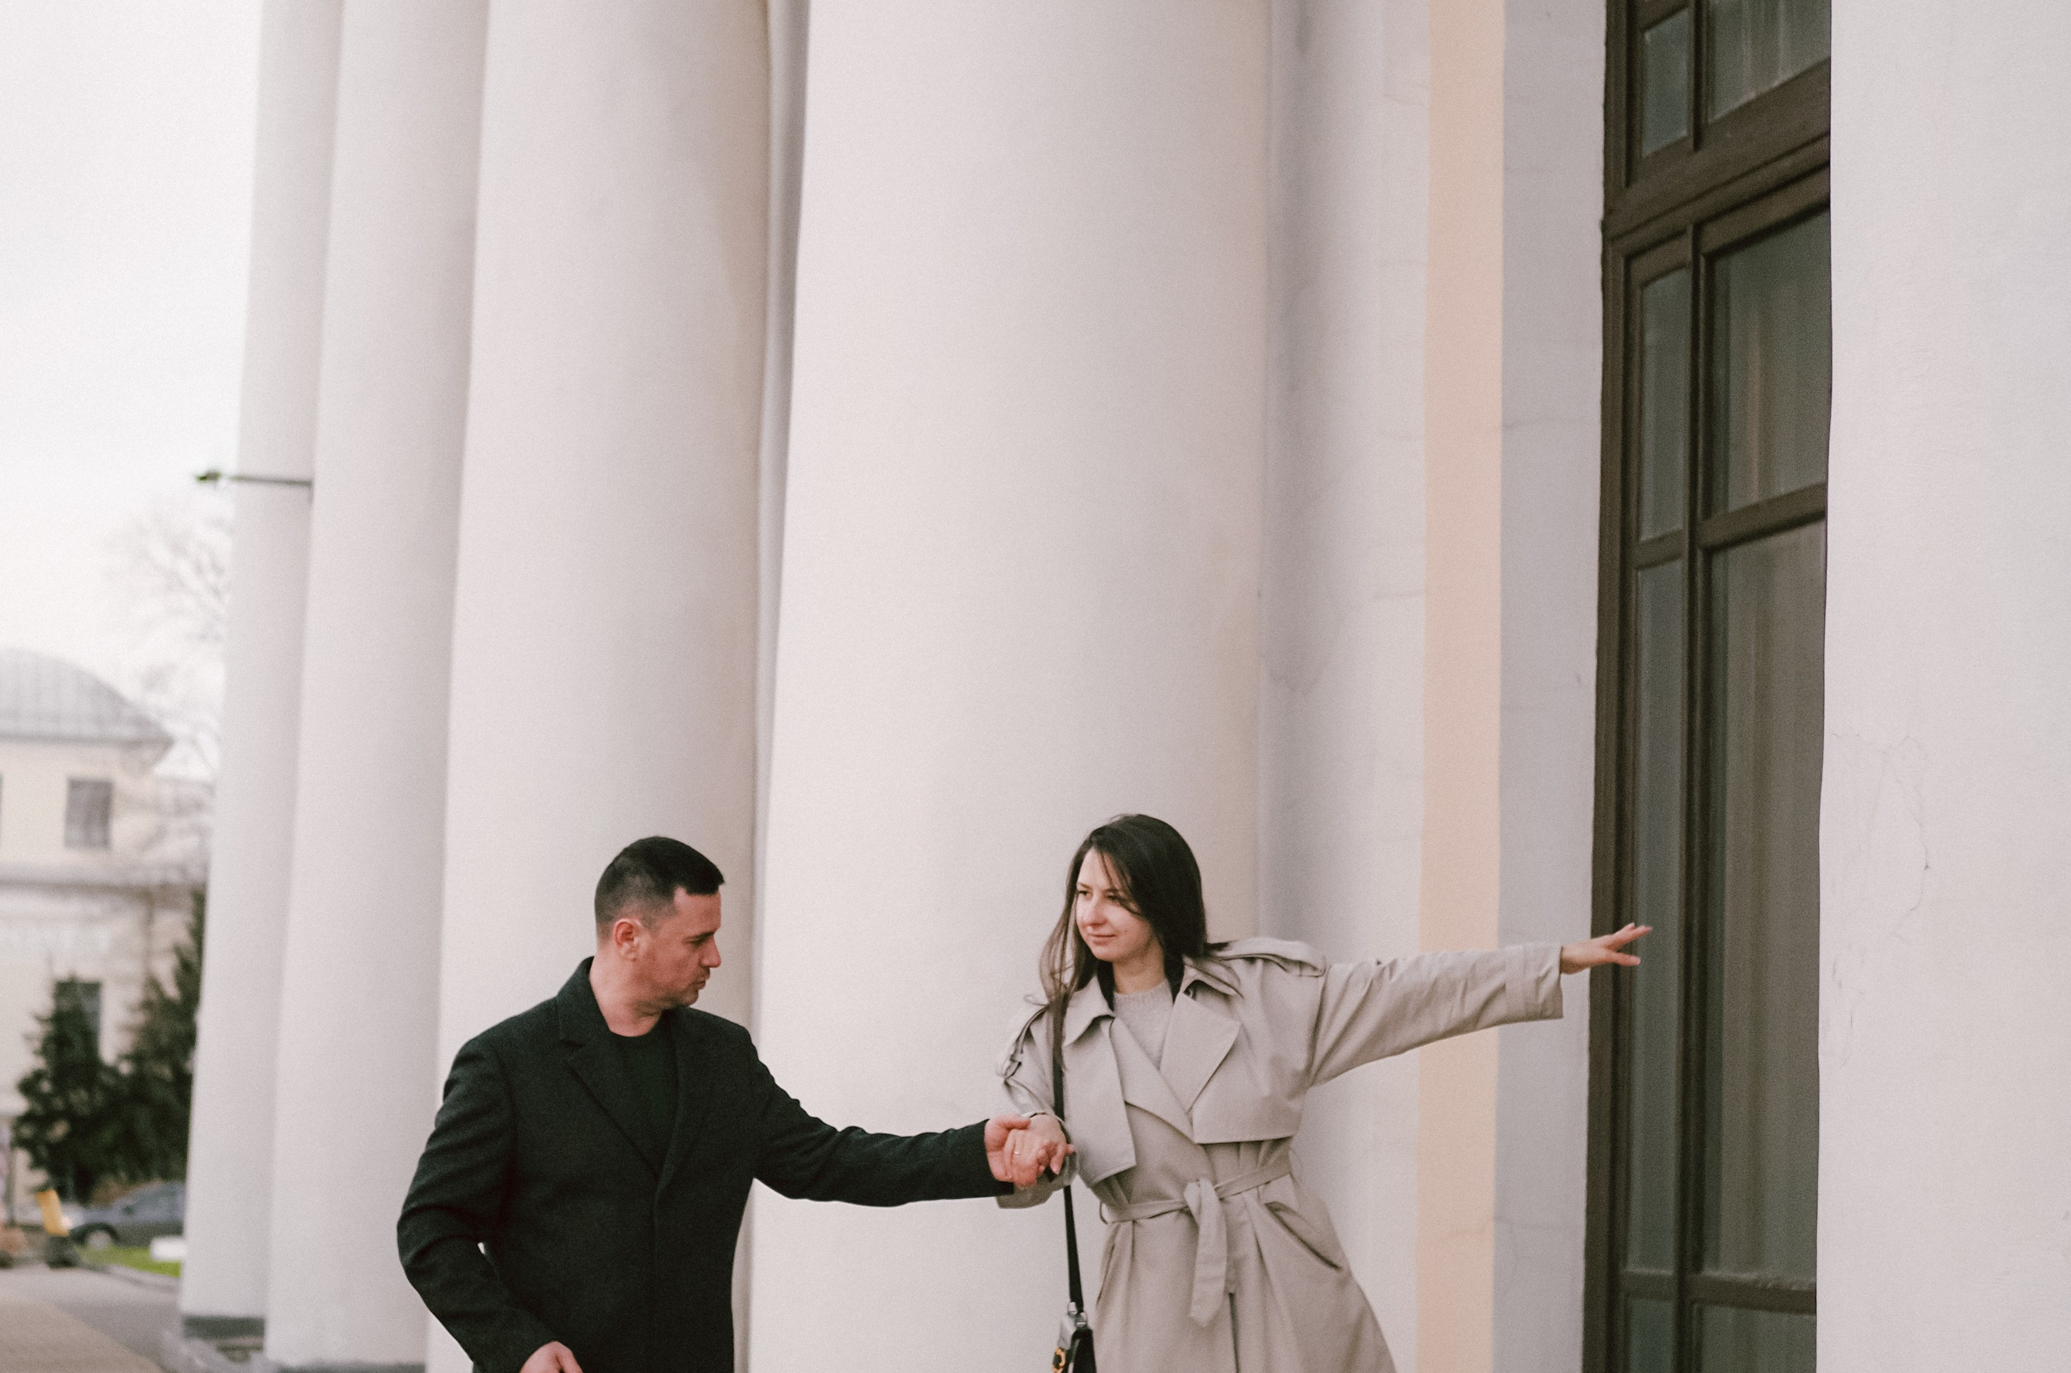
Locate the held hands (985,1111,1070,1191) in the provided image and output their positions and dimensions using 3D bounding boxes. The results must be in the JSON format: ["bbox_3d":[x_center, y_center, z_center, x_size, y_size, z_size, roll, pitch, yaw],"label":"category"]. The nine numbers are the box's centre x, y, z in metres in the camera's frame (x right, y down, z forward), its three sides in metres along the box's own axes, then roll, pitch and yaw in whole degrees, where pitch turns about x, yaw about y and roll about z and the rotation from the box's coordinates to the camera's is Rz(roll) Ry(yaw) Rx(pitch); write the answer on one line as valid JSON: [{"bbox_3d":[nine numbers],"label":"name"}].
[{"bbox_3d":[-0.012,0.718,6.170,0.130,0.115,0.110,4,-8,-20],"label":"held hands"}]

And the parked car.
[{"bbox_3d":[-15.246,9.599,72.000,4.400,1.450,1.750,4,-7,-16],"label":"parked car"}]

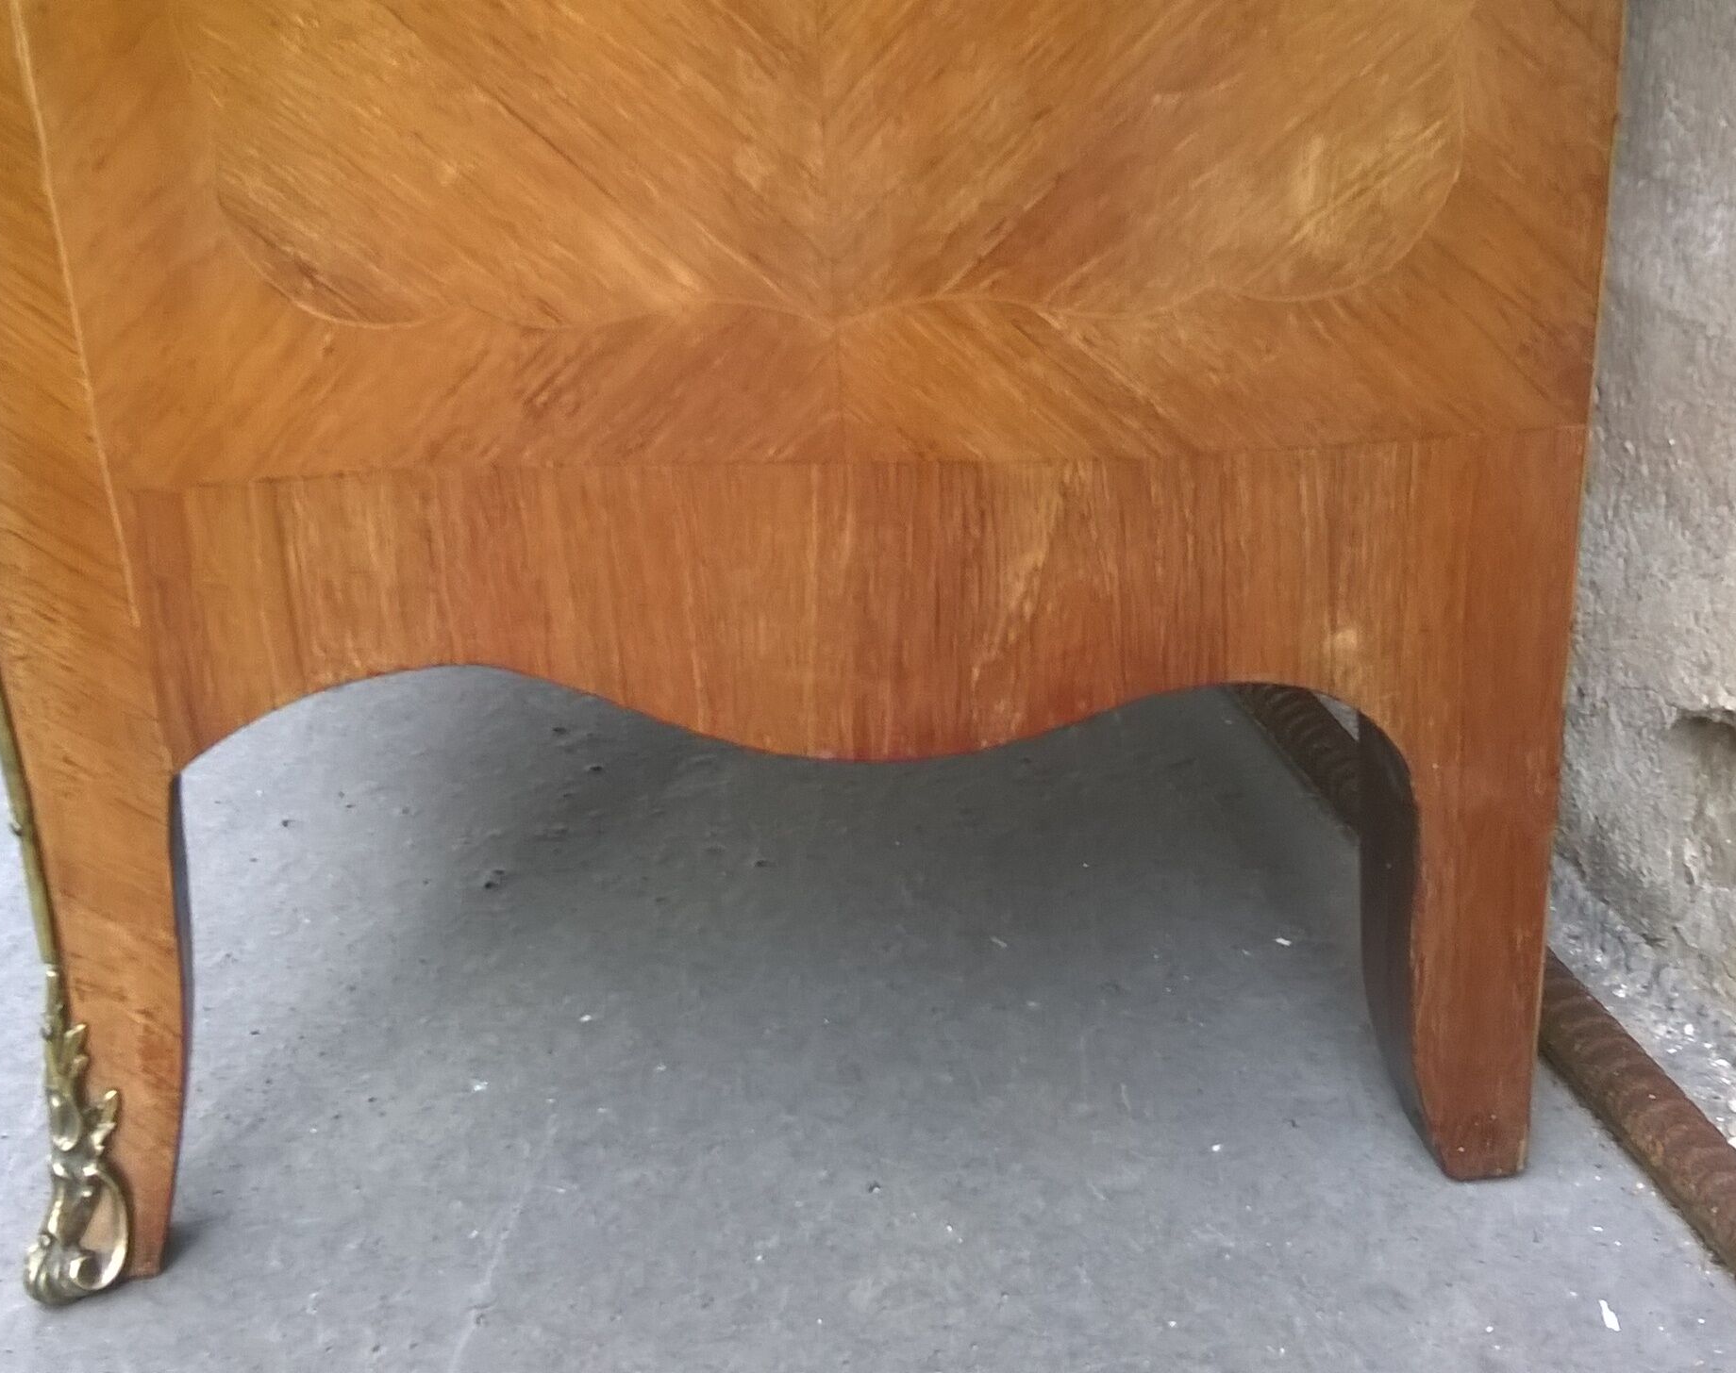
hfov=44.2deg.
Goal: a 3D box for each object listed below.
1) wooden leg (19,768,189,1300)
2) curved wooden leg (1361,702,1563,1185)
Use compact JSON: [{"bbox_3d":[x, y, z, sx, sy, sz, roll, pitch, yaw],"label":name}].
[{"bbox_3d":[-0.228,0.100,0.627,0.056,0.164,0.046,-4,20,-6],"label":"wooden leg"},{"bbox_3d":[0.179,0.074,0.672,0.056,0.162,0.049,-4,20,-6],"label":"curved wooden leg"}]

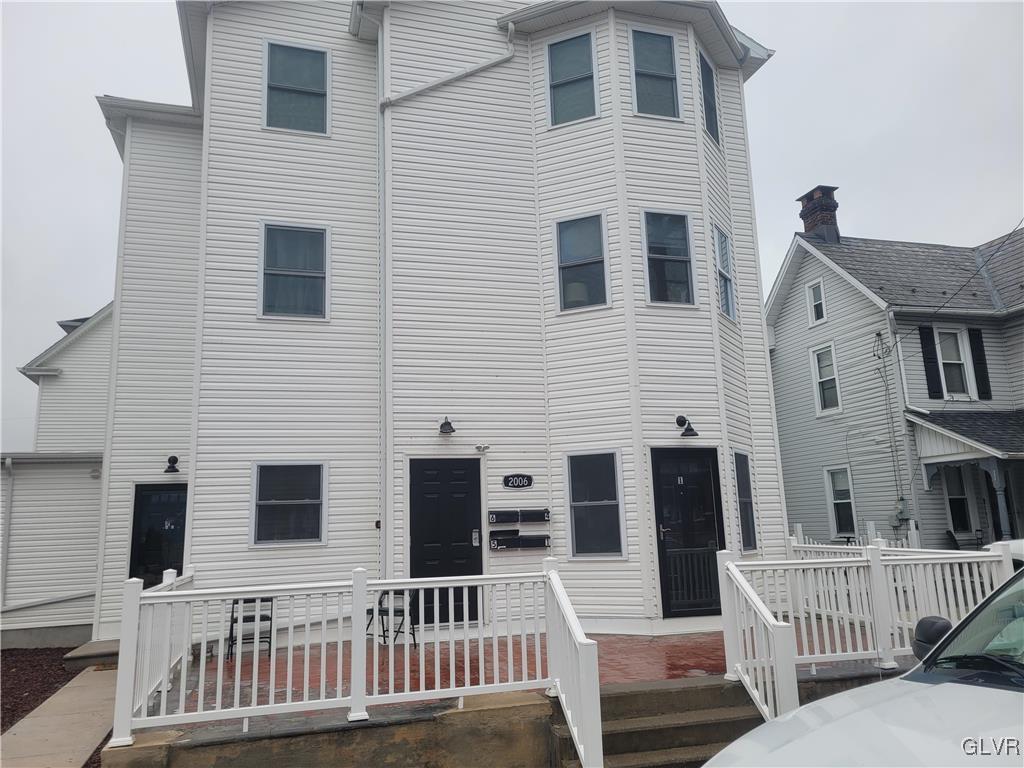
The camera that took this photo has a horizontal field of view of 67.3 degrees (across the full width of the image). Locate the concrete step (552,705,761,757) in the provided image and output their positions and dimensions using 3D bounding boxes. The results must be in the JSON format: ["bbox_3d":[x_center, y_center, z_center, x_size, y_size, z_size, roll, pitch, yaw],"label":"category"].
[{"bbox_3d":[1.230,2.859,6.321,1.780,0.169,0.321,1,-10,-15],"label":"concrete step"}]

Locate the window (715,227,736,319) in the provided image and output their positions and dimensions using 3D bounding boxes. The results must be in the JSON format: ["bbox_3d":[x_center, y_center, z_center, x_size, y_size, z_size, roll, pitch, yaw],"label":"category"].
[{"bbox_3d":[3.084,-1.617,11.175,0.080,1.280,0.660,-8,-12,31],"label":"window"}]

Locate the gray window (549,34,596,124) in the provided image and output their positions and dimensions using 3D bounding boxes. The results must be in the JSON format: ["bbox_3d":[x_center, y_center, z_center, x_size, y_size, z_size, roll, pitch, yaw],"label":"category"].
[{"bbox_3d":[0.847,-4.327,10.929,0.660,1.280,0.080,-6,-11,23],"label":"gray window"}]

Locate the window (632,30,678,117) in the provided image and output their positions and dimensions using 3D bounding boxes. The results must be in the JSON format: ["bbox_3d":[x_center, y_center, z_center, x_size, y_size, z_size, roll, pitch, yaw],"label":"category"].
[{"bbox_3d":[2.057,-4.428,10.977,0.660,1.310,0.100,1,-12,-16],"label":"window"}]

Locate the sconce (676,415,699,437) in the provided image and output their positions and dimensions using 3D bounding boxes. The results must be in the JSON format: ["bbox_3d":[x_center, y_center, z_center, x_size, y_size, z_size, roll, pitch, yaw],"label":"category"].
[{"bbox_3d":[2.242,0.521,9.838,0.250,0.290,0.311,1,-11,-17],"label":"sconce"}]

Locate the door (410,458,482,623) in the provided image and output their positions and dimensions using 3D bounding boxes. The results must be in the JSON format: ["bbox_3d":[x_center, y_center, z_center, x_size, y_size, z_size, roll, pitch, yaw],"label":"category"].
[{"bbox_3d":[-0.821,1.952,9.674,0.920,2.040,0.080,1,-12,-16],"label":"door"}]

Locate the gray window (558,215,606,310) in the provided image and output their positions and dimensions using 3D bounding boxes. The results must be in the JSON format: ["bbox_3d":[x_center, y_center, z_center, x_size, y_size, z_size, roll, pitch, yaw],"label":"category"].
[{"bbox_3d":[0.951,-1.661,10.518,0.660,1.280,0.100,-8,-13,28],"label":"gray window"}]

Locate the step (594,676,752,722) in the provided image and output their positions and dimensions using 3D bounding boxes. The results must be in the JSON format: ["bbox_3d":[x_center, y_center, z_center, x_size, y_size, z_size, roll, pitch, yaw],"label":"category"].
[{"bbox_3d":[1.089,2.496,6.107,1.600,0.180,0.420,1,-12,-16],"label":"step"}]

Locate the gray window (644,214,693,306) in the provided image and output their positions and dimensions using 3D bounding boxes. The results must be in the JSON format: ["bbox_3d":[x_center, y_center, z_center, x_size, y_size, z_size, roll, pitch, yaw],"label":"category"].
[{"bbox_3d":[2.121,-1.697,10.396,0.660,1.280,0.080,1,-11,-17],"label":"gray window"}]

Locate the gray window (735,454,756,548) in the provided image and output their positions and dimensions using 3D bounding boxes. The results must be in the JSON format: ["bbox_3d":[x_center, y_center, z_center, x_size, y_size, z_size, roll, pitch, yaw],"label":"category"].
[{"bbox_3d":[3.175,1.593,10.420,0.100,1.290,0.660,-9,-14,30],"label":"gray window"}]

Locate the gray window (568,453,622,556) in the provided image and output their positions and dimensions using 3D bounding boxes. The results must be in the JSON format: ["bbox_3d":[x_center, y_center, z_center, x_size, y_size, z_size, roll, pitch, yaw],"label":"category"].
[{"bbox_3d":[1.058,1.550,9.876,0.660,1.280,0.080,-6,-11,23],"label":"gray window"}]

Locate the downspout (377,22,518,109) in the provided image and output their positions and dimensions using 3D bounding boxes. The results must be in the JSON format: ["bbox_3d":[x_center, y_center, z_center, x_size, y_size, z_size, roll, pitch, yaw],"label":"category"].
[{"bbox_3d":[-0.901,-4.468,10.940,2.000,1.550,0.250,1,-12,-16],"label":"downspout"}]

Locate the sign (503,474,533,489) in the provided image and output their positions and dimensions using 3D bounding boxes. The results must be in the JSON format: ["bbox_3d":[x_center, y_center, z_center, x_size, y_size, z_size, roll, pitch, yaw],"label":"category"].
[{"bbox_3d":[0.079,1.266,10.021,0.405,0.205,0.025,1,-11,-17],"label":"sign"}]

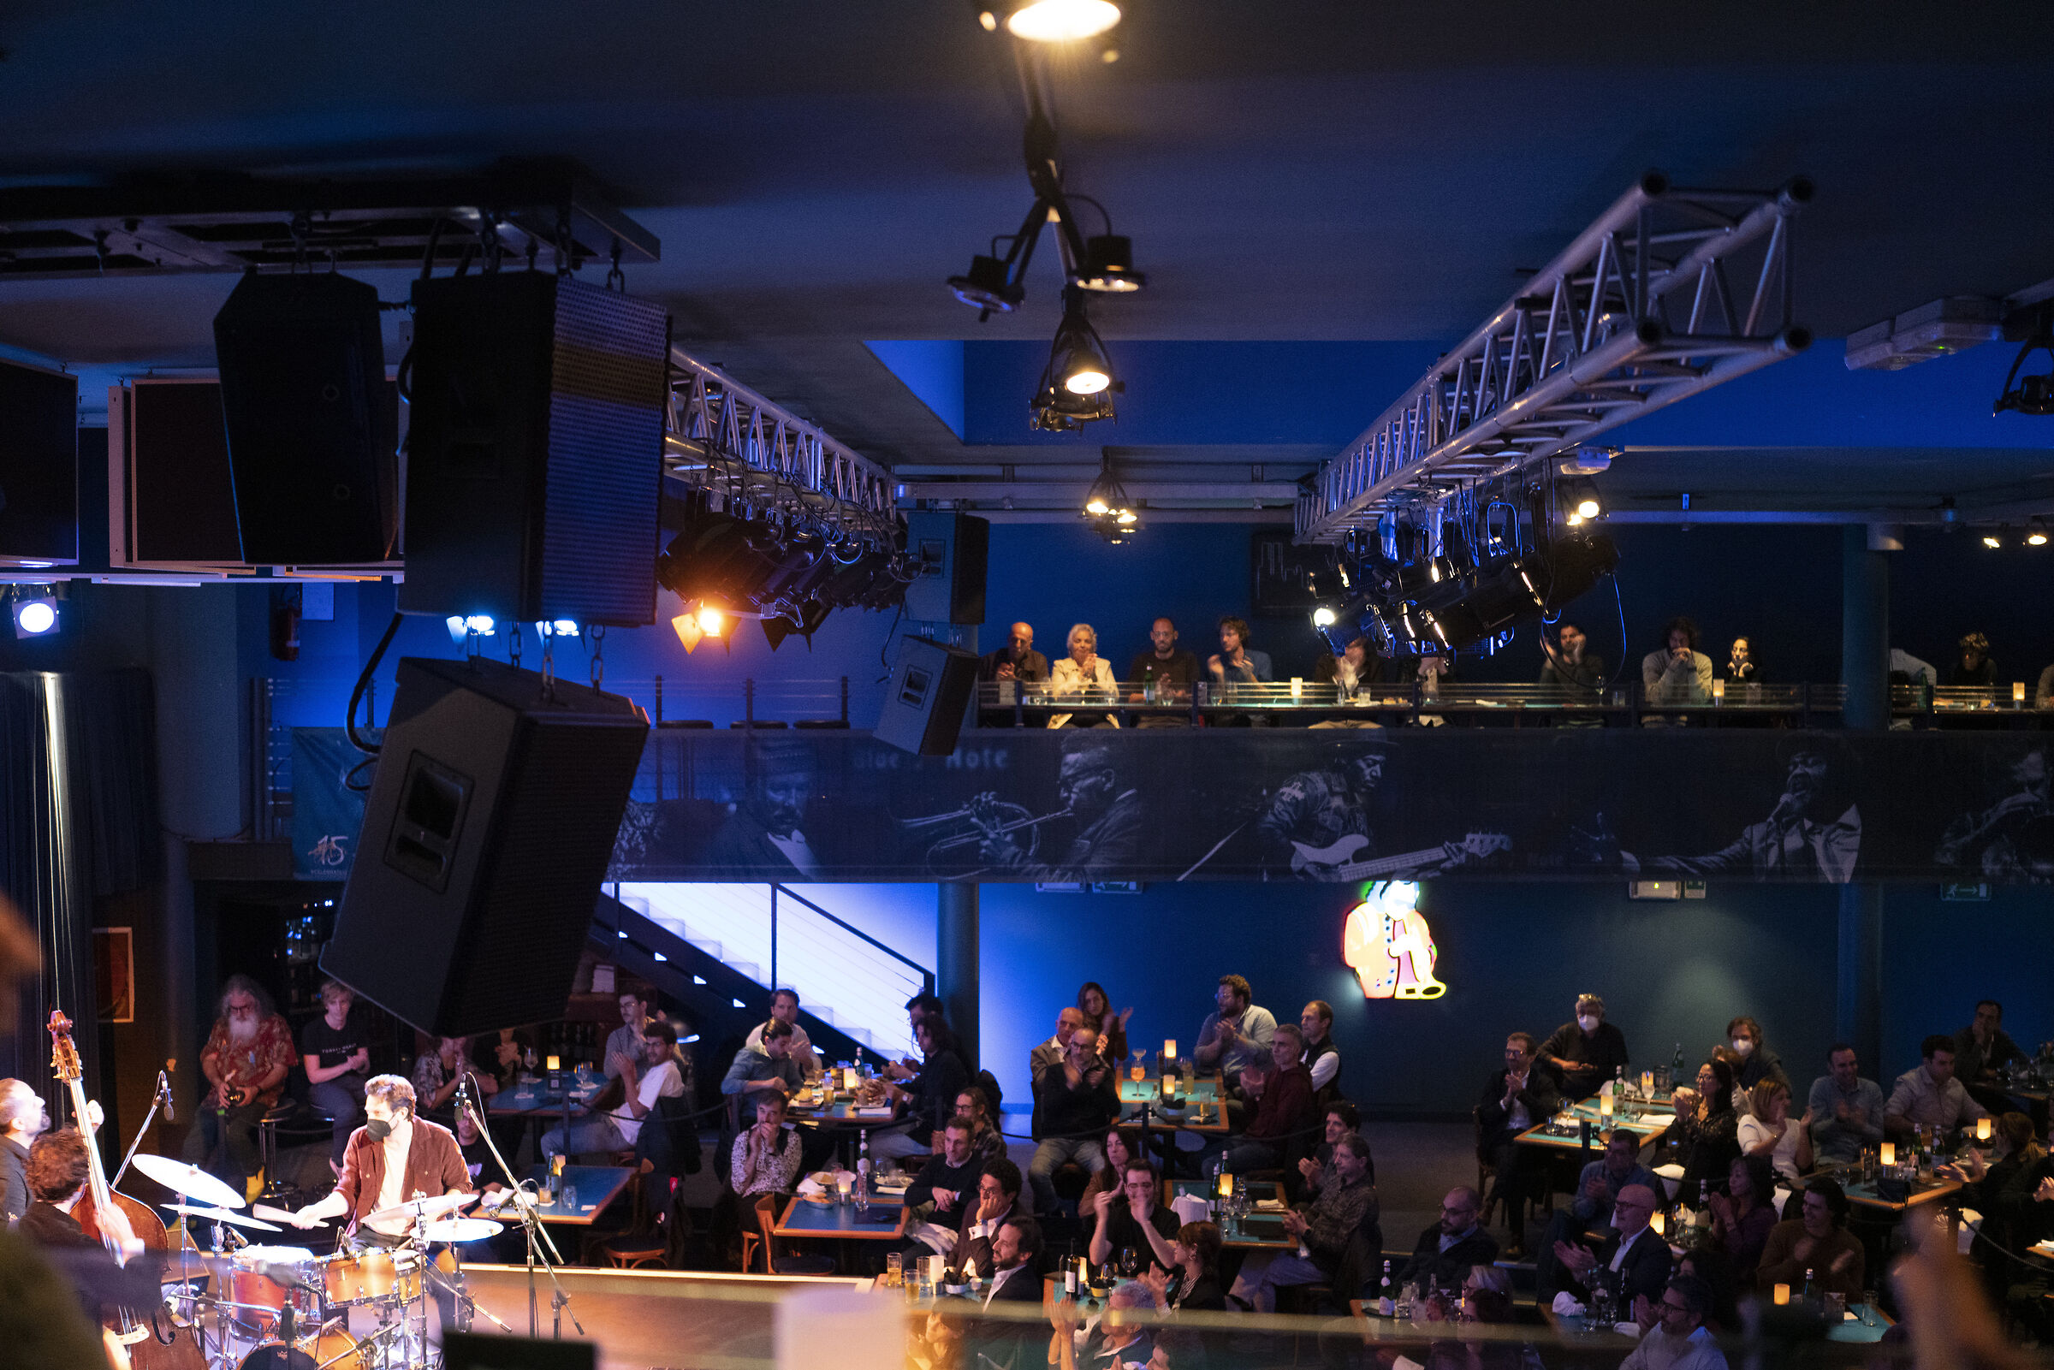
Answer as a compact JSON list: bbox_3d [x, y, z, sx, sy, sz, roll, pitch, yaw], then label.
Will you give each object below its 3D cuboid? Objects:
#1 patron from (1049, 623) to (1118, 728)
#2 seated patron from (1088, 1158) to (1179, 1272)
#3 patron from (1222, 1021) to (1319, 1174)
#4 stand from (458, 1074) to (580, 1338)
[{"bbox_3d":[0.388,0.224,15.411,0.520,1.260,0.780,0,2,0],"label":"patron"},{"bbox_3d":[0.576,3.248,12.500,0.540,1.270,0.800,0,2,0],"label":"seated patron"},{"bbox_3d":[1.496,2.823,14.523,0.780,1.270,0.540,-1,2,-22],"label":"patron"},{"bbox_3d":[-1.857,2.155,8.519,0.650,1.400,0.600,0,2,0],"label":"stand"}]

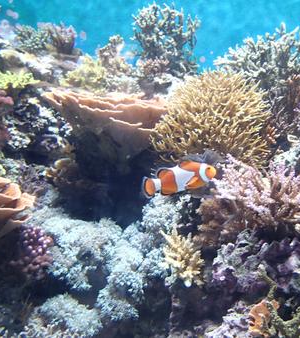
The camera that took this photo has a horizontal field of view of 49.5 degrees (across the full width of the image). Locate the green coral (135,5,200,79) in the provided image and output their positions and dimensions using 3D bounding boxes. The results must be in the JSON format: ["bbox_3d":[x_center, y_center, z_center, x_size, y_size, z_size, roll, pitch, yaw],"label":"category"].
[{"bbox_3d":[0.042,-0.327,0.820,0.161,0.170,0.130,0,14,0],"label":"green coral"}]

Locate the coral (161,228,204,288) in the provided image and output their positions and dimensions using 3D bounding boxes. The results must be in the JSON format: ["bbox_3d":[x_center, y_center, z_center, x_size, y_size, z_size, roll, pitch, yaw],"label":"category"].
[{"bbox_3d":[0.046,0.127,0.460,0.058,0.077,0.060,0,14,0],"label":"coral"}]

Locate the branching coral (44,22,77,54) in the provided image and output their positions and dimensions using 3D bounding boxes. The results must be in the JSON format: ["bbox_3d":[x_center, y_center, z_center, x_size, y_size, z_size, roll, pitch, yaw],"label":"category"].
[{"bbox_3d":[-0.239,-0.345,0.860,0.082,0.073,0.080,0,14,0],"label":"branching coral"}]

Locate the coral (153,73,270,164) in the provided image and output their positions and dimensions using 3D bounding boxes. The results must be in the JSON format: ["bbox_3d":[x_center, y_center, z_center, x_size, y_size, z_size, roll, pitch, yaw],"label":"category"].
[{"bbox_3d":[0.112,-0.095,0.600,0.218,0.146,0.190,0,14,0],"label":"coral"}]

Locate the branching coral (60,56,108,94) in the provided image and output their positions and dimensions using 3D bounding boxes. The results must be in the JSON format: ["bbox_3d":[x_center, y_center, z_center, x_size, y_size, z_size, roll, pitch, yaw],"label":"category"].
[{"bbox_3d":[-0.153,-0.223,0.760,0.104,0.076,0.090,0,14,0],"label":"branching coral"}]

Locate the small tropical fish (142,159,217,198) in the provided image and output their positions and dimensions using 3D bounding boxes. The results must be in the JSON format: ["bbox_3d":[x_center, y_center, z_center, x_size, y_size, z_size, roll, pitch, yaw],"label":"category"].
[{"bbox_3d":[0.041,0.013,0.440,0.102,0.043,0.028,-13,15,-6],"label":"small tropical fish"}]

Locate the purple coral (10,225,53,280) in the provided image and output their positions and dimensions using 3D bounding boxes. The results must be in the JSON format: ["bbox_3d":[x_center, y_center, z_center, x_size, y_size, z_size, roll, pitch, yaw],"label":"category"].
[{"bbox_3d":[-0.182,0.128,0.500,0.066,0.077,0.065,0,14,0],"label":"purple coral"}]

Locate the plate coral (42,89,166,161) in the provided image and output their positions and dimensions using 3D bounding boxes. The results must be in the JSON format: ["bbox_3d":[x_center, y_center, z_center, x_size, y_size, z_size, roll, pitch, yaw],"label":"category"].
[{"bbox_3d":[-0.090,-0.086,0.630,0.233,0.111,0.190,0,14,0],"label":"plate coral"}]

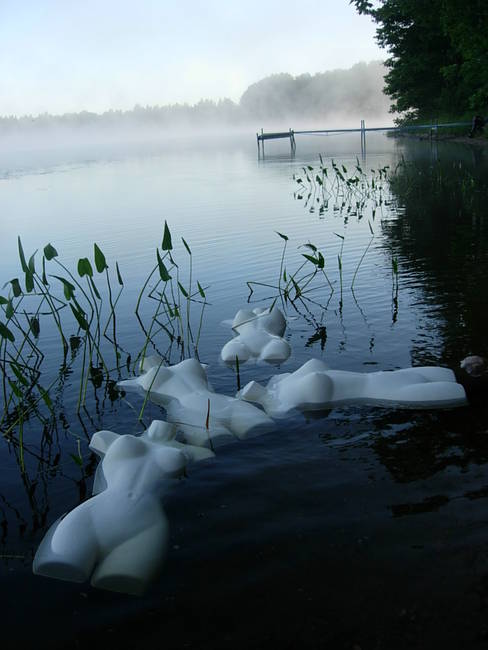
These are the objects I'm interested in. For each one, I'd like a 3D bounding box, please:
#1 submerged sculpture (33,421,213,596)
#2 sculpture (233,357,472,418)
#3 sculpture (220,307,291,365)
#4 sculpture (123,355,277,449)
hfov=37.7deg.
[{"bbox_3d":[-0.340,0.519,2.213,0.440,0.240,0.860,6,23,5],"label":"submerged sculpture"},{"bbox_3d":[0.416,0.260,2.821,0.860,0.240,0.440,-1,19,-4],"label":"sculpture"},{"bbox_3d":[0.073,0.057,3.603,0.440,0.240,0.860,-3,16,4],"label":"sculpture"},{"bbox_3d":[-0.213,0.290,2.809,0.440,0.240,0.860,-9,22,-28],"label":"sculpture"}]

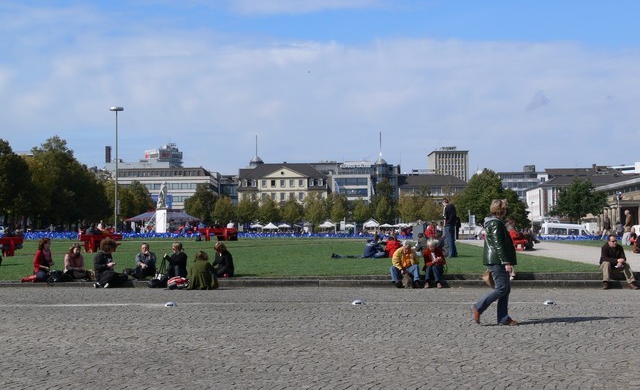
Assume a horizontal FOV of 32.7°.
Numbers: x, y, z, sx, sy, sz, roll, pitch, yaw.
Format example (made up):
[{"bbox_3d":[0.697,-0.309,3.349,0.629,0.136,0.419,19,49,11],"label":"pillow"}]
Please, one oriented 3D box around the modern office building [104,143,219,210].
[{"bbox_3d":[-41.894,-2.275,292.000,31.000,22.500,25.000,0,-1,0],"label":"modern office building"}]

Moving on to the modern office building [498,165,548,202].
[{"bbox_3d":[83.540,1.031,450.000,23.000,25.000,20.000,0,-1,0],"label":"modern office building"}]

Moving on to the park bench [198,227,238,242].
[{"bbox_3d":[-5.845,2.281,63.000,2.250,0.820,0.700,0,-1,3],"label":"park bench"}]

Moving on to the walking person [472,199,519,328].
[{"bbox_3d":[2.336,0.907,14.600,0.680,1.680,0.520,0,-1,-6],"label":"walking person"}]

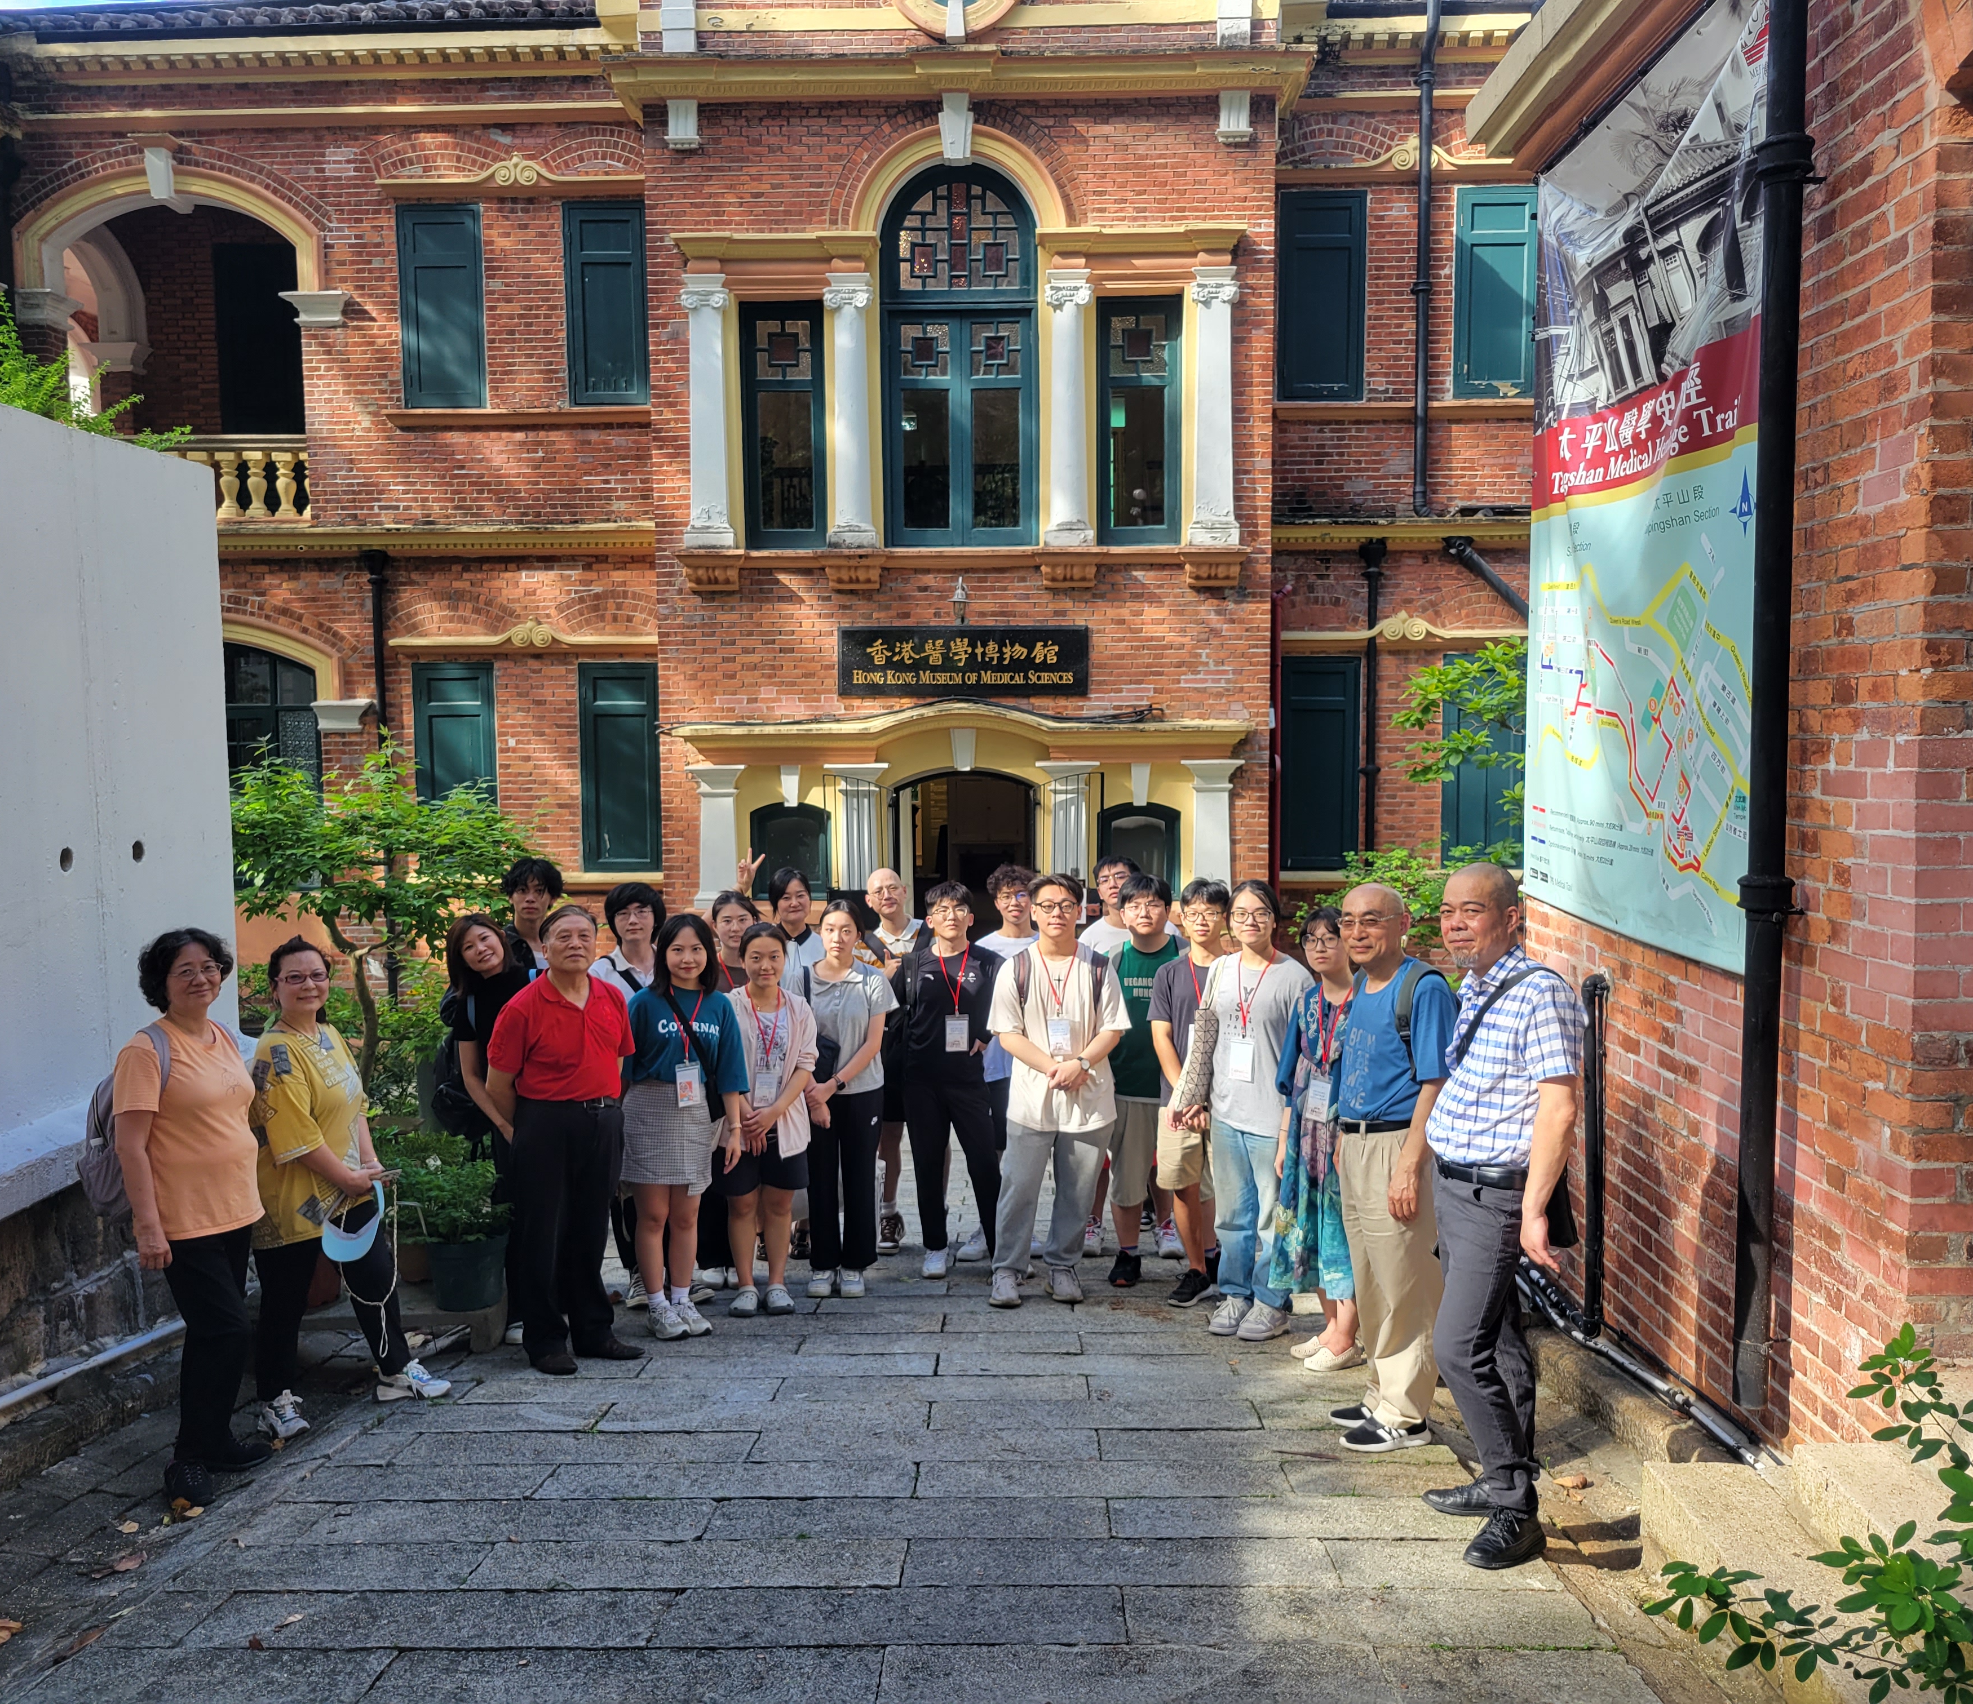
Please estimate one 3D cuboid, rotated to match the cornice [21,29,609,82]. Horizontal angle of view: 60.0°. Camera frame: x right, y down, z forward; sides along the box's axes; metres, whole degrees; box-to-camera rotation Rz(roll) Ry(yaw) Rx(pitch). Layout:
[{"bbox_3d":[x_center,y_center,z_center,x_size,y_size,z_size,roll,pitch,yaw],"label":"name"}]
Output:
[{"bbox_3d":[-5.988,-7.209,15.626,5.600,0.360,0.360,0,5,2],"label":"cornice"}]

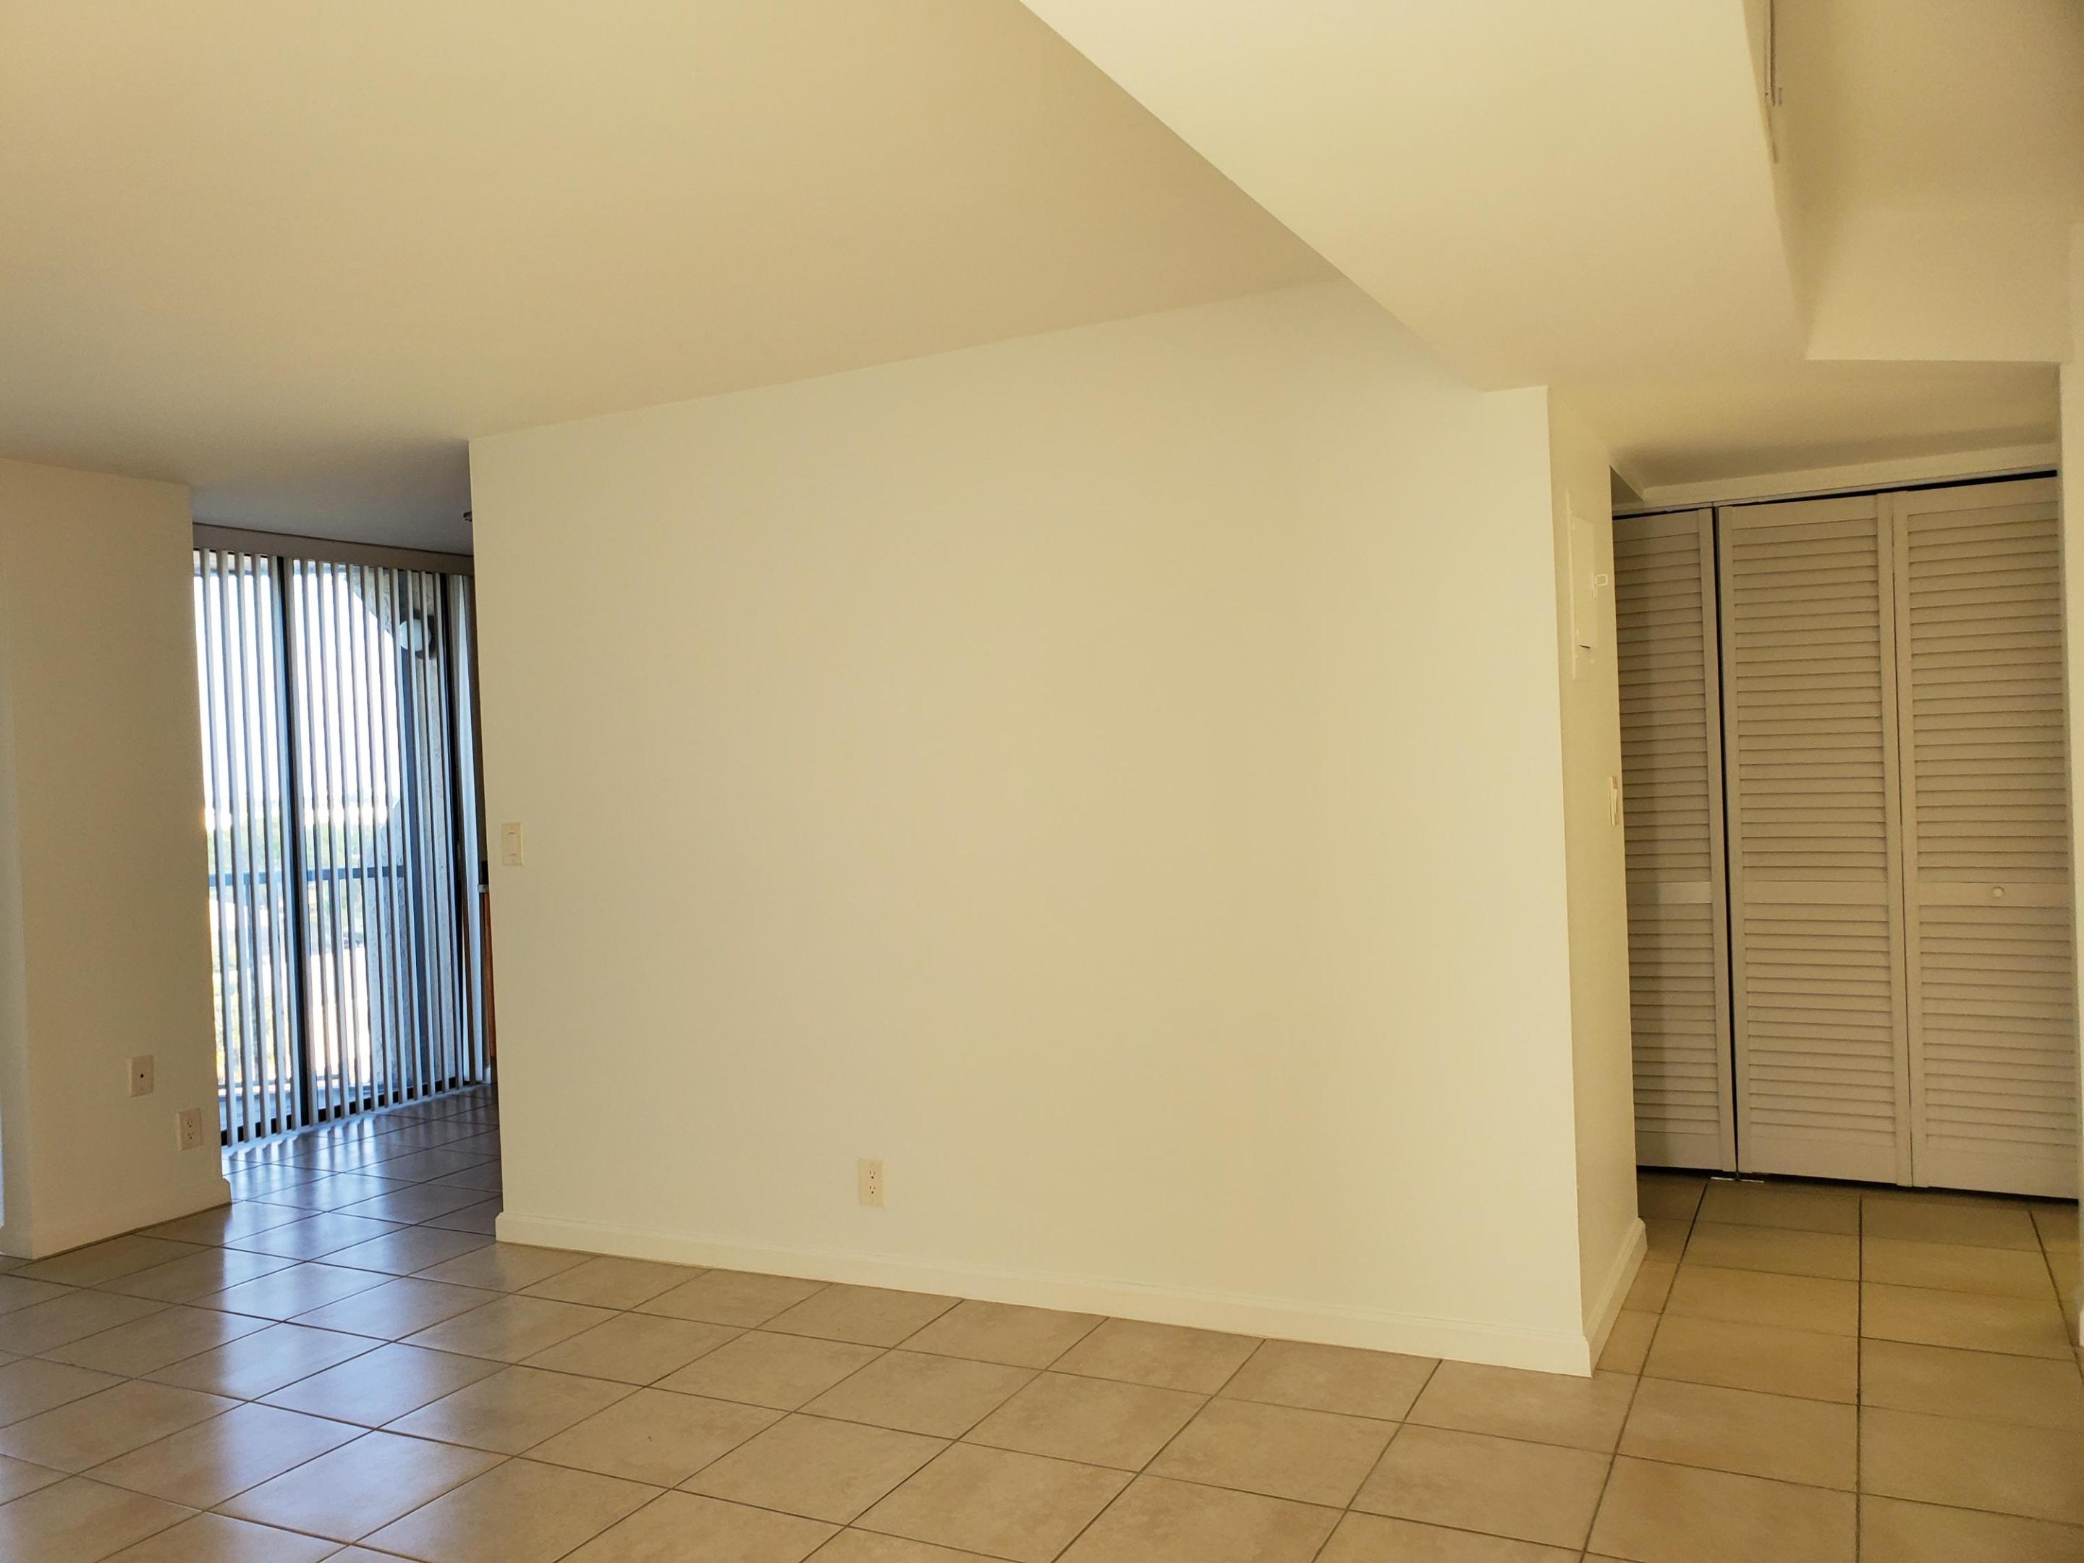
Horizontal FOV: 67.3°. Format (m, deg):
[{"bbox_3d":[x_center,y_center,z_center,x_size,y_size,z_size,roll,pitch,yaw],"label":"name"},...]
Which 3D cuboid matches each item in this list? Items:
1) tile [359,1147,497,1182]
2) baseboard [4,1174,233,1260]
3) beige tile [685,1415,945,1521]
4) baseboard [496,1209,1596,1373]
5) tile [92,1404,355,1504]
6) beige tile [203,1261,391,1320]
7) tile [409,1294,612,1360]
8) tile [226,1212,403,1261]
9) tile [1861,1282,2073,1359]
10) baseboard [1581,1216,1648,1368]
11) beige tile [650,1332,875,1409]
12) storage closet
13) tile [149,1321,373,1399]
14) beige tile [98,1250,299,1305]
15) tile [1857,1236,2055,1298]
[{"bbox_3d":[-2.296,1.436,5.843,0.407,0.011,0.395,-2,0,27],"label":"tile"},{"bbox_3d":[-3.017,1.424,5.139,0.160,0.090,0.661,-2,0,27],"label":"baseboard"},{"bbox_3d":[-0.439,1.346,3.071,0.400,0.010,0.392,-2,0,27],"label":"beige tile"},{"bbox_3d":[-0.234,1.291,4.048,3.152,0.092,0.015,-2,0,26],"label":"baseboard"},{"bbox_3d":[-1.726,1.428,3.324,0.407,0.011,0.395,-2,0,27],"label":"tile"},{"bbox_3d":[-2.063,1.413,4.327,0.400,0.010,0.392,-2,0,27],"label":"beige tile"},{"bbox_3d":[-1.367,1.406,4.034,0.407,0.011,0.395,-2,0,27],"label":"tile"},{"bbox_3d":[-2.255,1.420,4.872,0.403,0.010,0.403,-2,0,27],"label":"tile"},{"bbox_3d":[2.095,1.238,3.586,0.402,0.012,0.402,-2,0,27],"label":"tile"},{"bbox_3d":[1.404,1.234,3.808,0.015,0.088,0.946,-2,0,28],"label":"baseboard"},{"bbox_3d":[-0.625,1.363,3.630,0.402,0.012,0.402,-2,0,27],"label":"beige tile"},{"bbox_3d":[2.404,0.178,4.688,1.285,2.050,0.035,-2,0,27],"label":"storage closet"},{"bbox_3d":[-1.895,1.421,3.829,0.402,0.012,0.402,-2,0,27],"label":"tile"},{"bbox_3d":[-2.434,1.429,4.519,0.403,0.010,0.403,-2,0,27],"label":"beige tile"},{"bbox_3d":[2.331,1.246,4.001,0.403,0.010,0.403,-2,0,27],"label":"tile"}]

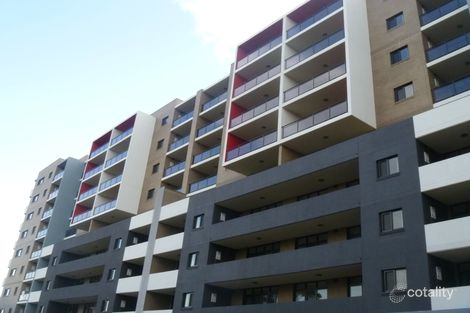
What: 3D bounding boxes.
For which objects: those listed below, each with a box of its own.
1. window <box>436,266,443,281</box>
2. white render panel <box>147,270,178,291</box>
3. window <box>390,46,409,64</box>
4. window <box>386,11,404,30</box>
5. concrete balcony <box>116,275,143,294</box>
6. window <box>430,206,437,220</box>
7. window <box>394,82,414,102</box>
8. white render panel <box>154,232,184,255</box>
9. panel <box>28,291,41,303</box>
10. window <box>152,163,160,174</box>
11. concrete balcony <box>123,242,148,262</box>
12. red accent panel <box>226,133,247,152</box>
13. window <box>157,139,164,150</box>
[{"bbox_3d":[9.509,5.472,21.384,0.530,0.620,0.120,25,-32,-35],"label":"window"},{"bbox_3d":[-5.728,9.912,36.535,0.200,1.282,4.186,25,-32,-35],"label":"white render panel"},{"bbox_3d":[10.914,-6.651,30.184,0.150,1.000,1.270,25,-32,-35],"label":"window"},{"bbox_3d":[10.728,-9.005,30.446,0.120,0.954,1.248,27,-33,-35],"label":"window"},{"bbox_3d":[-9.202,11.324,40.109,0.200,1.250,4.100,25,-32,-35],"label":"concrete balcony"},{"bbox_3d":[9.841,2.797,22.772,0.530,0.620,0.120,25,-32,-35],"label":"window"},{"bbox_3d":[10.705,-4.006,28.849,0.150,1.060,1.280,25,-32,-35],"label":"window"},{"bbox_3d":[-5.263,7.006,36.465,0.200,1.309,4.003,27,-33,-35],"label":"white render panel"},{"bbox_3d":[-24.330,17.206,55.803,0.200,1.170,3.550,25,-32,-35],"label":"panel"},{"bbox_3d":[-8.628,1.411,50.175,0.150,1.000,1.260,25,-32,-35],"label":"window"},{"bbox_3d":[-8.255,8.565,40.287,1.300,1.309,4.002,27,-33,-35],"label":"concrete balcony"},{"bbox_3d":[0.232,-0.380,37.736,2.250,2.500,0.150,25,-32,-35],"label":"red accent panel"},{"bbox_3d":[-8.324,-1.290,51.424,0.150,0.980,1.190,25,-32,-35],"label":"window"}]

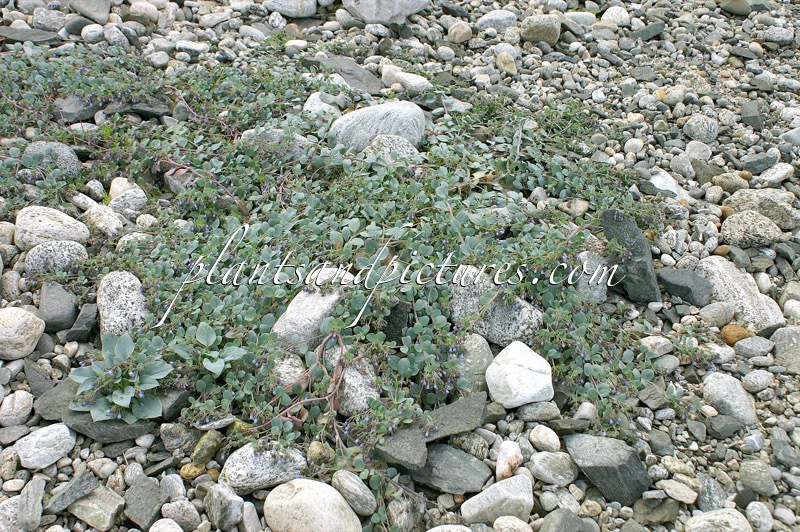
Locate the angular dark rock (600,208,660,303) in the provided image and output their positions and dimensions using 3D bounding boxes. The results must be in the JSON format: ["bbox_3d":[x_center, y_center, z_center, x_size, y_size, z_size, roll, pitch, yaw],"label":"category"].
[{"bbox_3d":[0.525,-0.026,2.138,0.083,0.076,0.212,-6,50,-8],"label":"angular dark rock"}]

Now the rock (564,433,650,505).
[{"bbox_3d":[0.332,0.324,1.502,0.098,0.065,0.115,-18,42,-22],"label":"rock"}]

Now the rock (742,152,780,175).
[{"bbox_3d":[0.870,-0.246,2.246,0.090,0.037,0.048,-11,39,-14],"label":"rock"}]

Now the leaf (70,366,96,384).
[{"bbox_3d":[-0.645,0.223,1.900,0.050,0.012,0.037,-1,58,3],"label":"leaf"}]

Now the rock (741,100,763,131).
[{"bbox_3d":[0.918,-0.391,2.429,0.052,0.043,0.070,18,42,22],"label":"rock"}]

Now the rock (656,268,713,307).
[{"bbox_3d":[0.615,0.046,2.007,0.120,0.050,0.075,23,43,27],"label":"rock"}]

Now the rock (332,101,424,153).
[{"bbox_3d":[-0.060,-0.369,2.497,0.250,0.125,0.170,-9,38,-12],"label":"rock"}]

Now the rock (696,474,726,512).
[{"bbox_3d":[0.492,0.359,1.474,0.036,0.032,0.051,-16,41,-19],"label":"rock"}]

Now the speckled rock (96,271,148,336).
[{"bbox_3d":[-0.613,0.089,2.070,0.106,0.110,0.130,-3,37,-5],"label":"speckled rock"}]

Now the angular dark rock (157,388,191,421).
[{"bbox_3d":[-0.425,0.258,1.735,0.072,0.040,0.052,0,37,0],"label":"angular dark rock"}]

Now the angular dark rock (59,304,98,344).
[{"bbox_3d":[-0.712,0.124,2.060,0.052,0.052,0.085,19,41,24],"label":"angular dark rock"}]

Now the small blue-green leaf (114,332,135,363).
[{"bbox_3d":[-0.570,0.169,1.930,0.041,0.012,0.060,1,82,-6],"label":"small blue-green leaf"}]

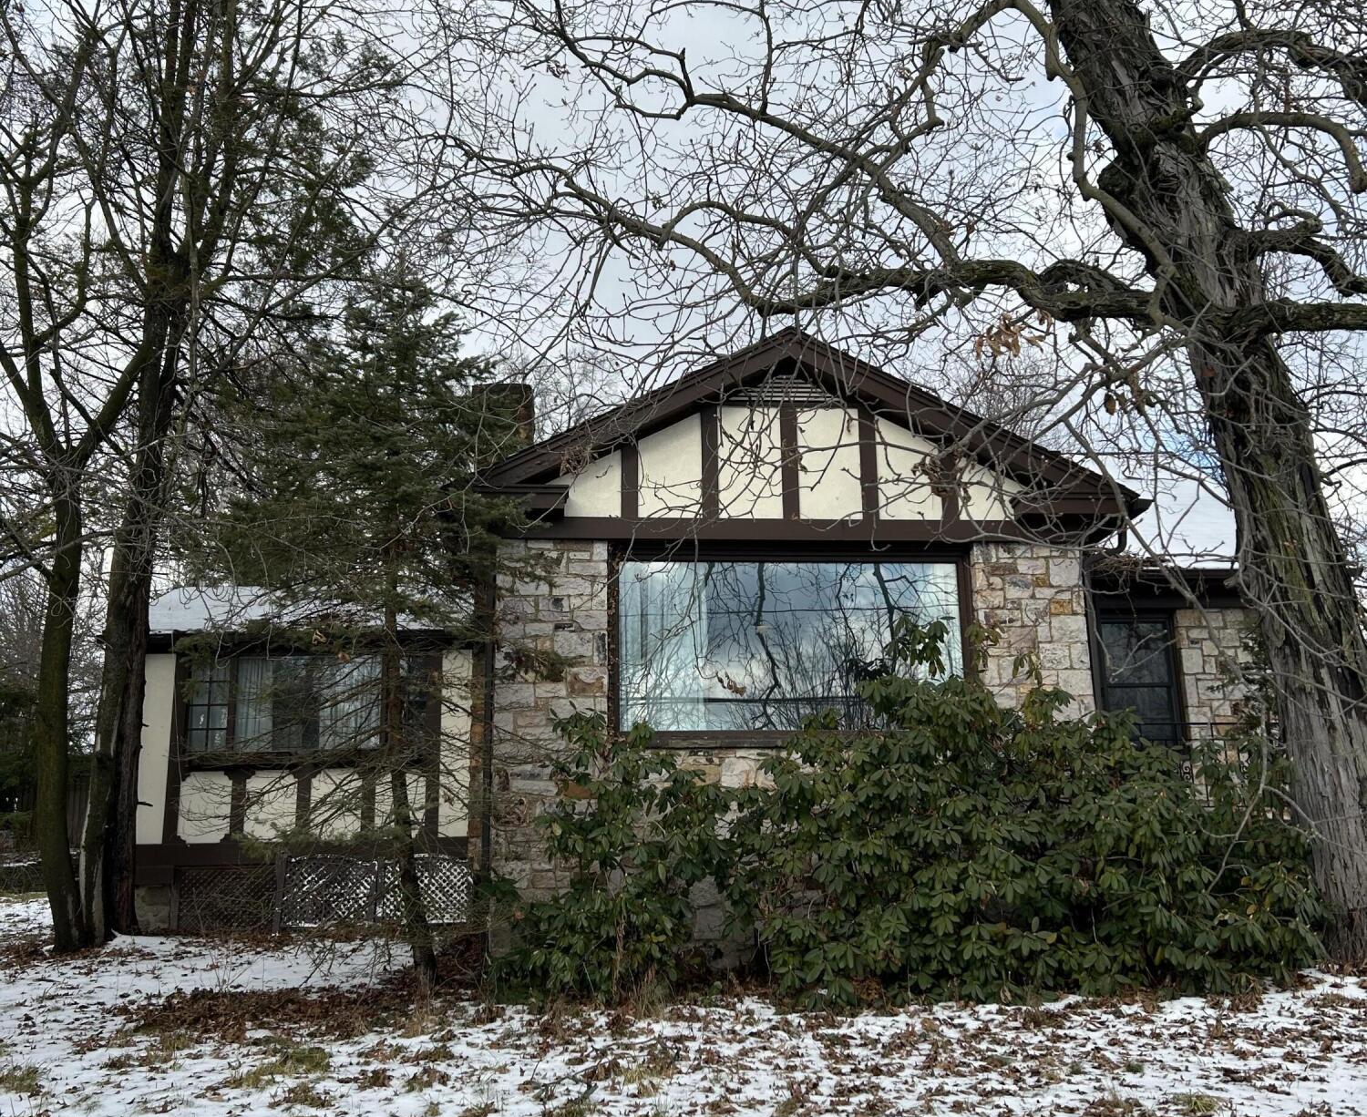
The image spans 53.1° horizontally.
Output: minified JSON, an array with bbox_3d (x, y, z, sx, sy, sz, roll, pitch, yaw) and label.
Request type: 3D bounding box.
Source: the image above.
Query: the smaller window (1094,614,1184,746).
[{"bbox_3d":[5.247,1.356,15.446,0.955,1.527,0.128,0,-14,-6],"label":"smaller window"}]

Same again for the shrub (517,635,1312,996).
[{"bbox_3d":[1.739,1.983,10.821,6.353,2.906,2.069,0,-14,-6],"label":"shrub"}]

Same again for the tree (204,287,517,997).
[{"bbox_3d":[-2.597,0.357,10.979,2.610,5.910,2.561,0,-14,-6],"label":"tree"}]

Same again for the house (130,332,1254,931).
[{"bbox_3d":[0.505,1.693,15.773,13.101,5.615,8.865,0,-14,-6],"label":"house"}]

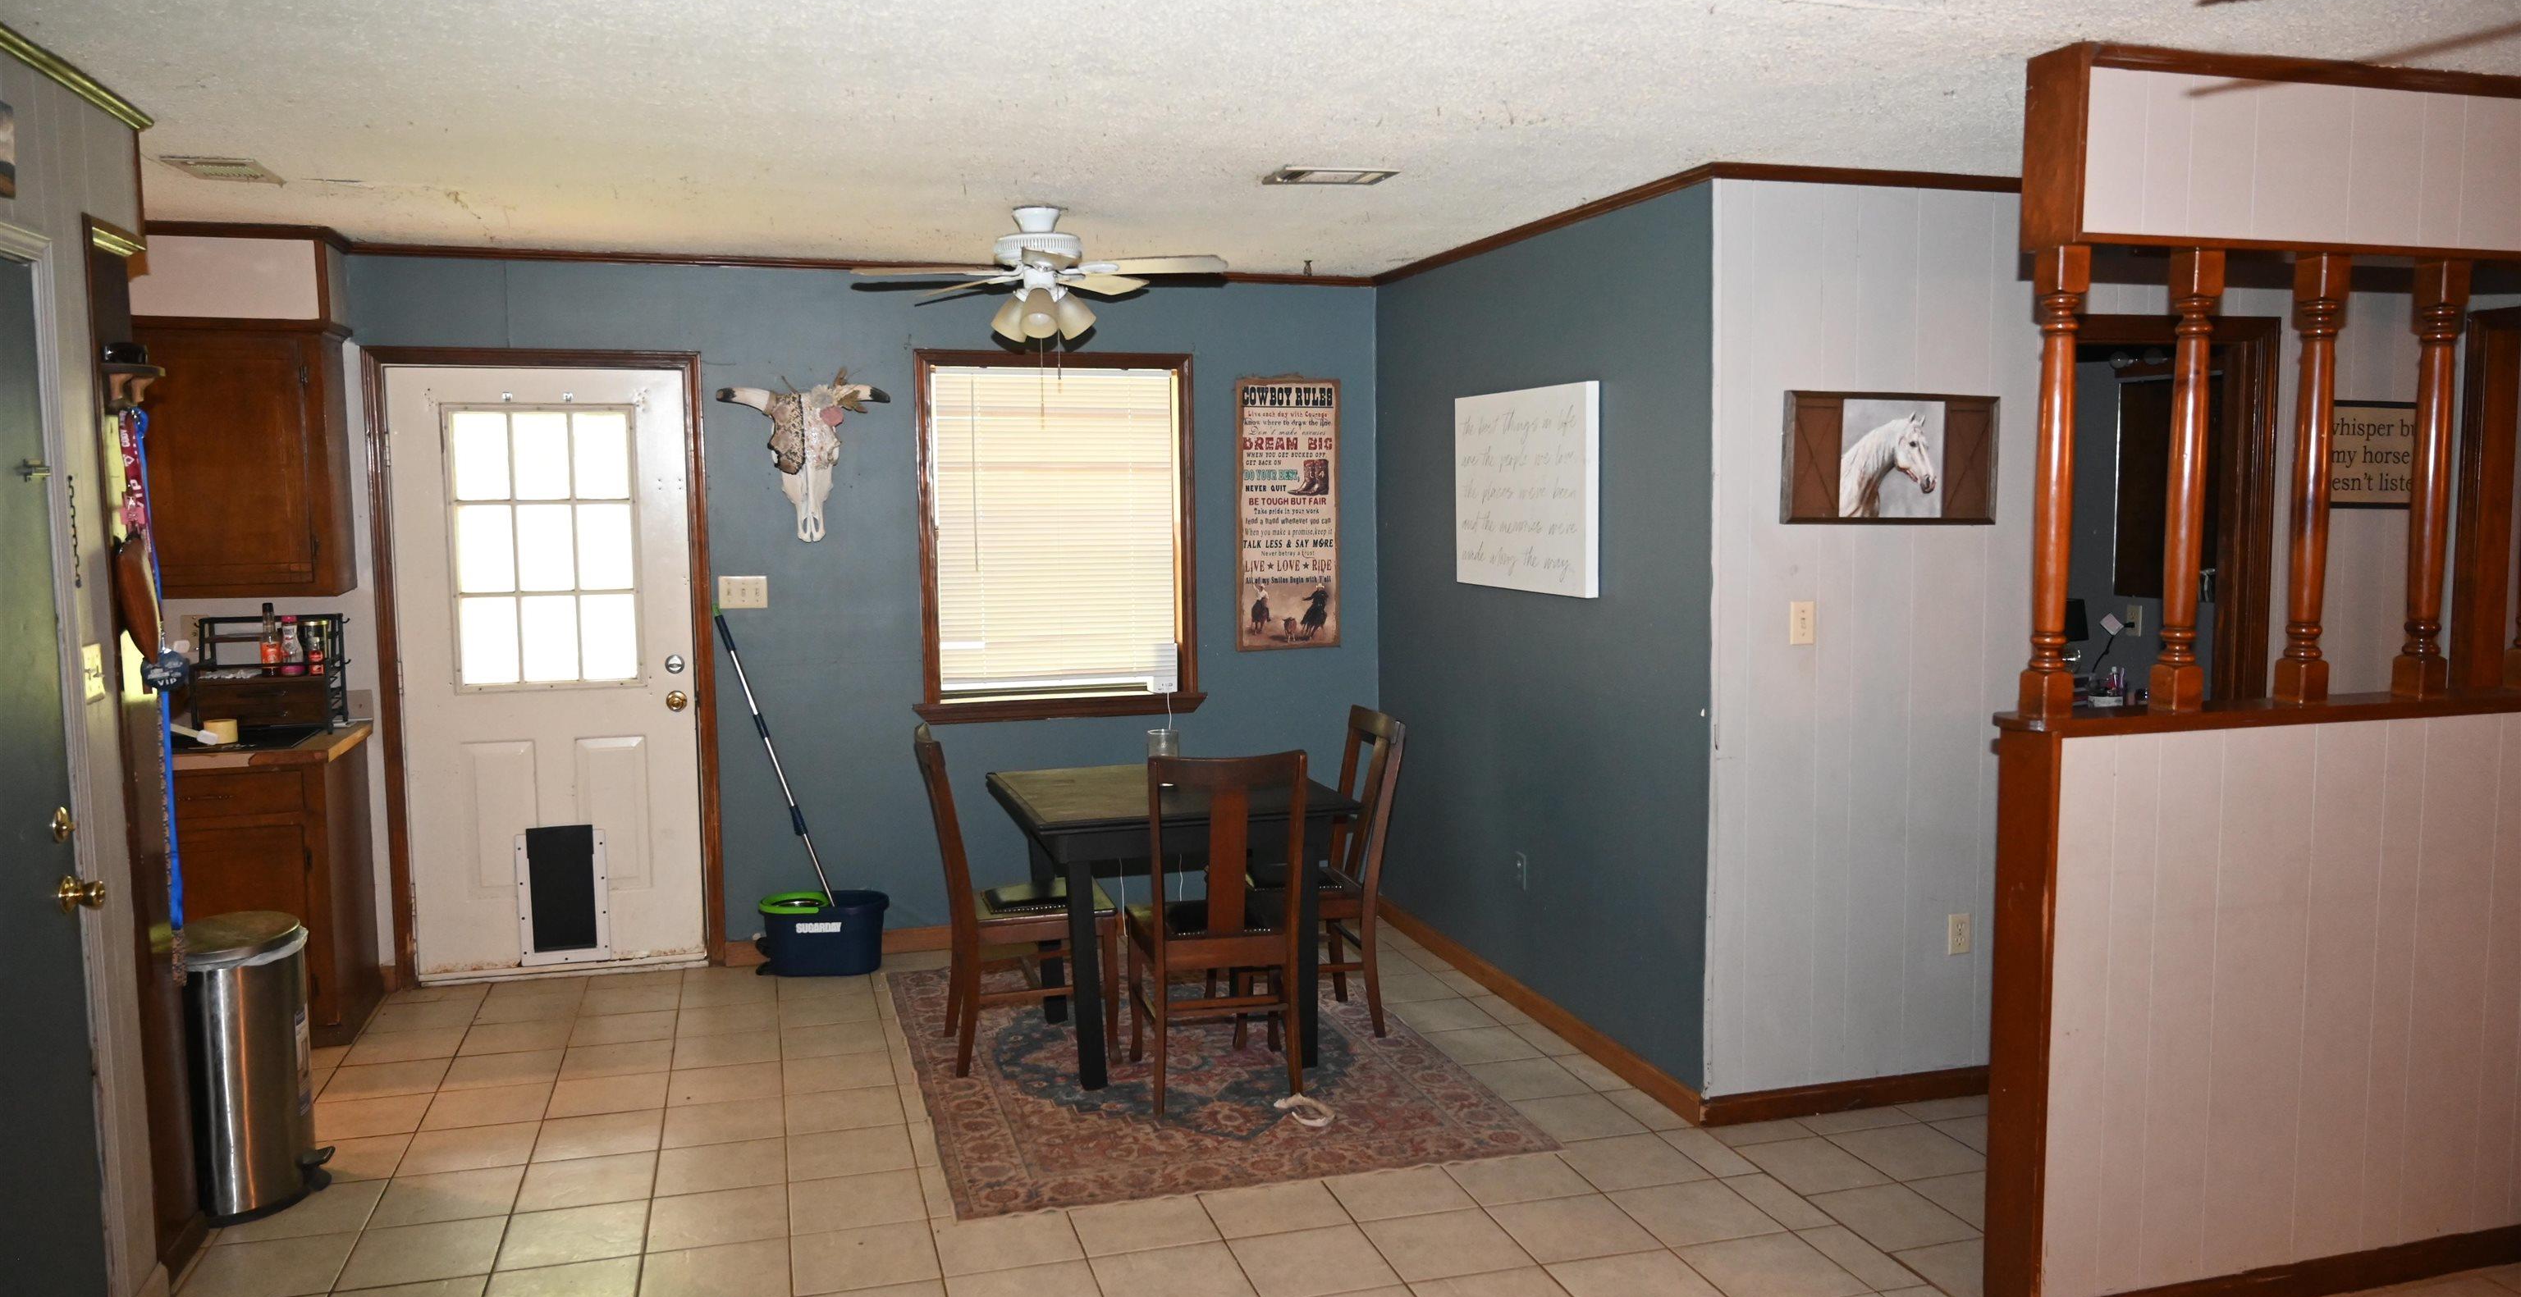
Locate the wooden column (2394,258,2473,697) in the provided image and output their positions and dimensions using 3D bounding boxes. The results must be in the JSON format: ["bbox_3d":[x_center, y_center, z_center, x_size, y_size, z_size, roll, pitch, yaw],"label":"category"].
[{"bbox_3d":[2.351,-0.331,3.373,0.065,0.873,0.065,-2,5,-16],"label":"wooden column"}]

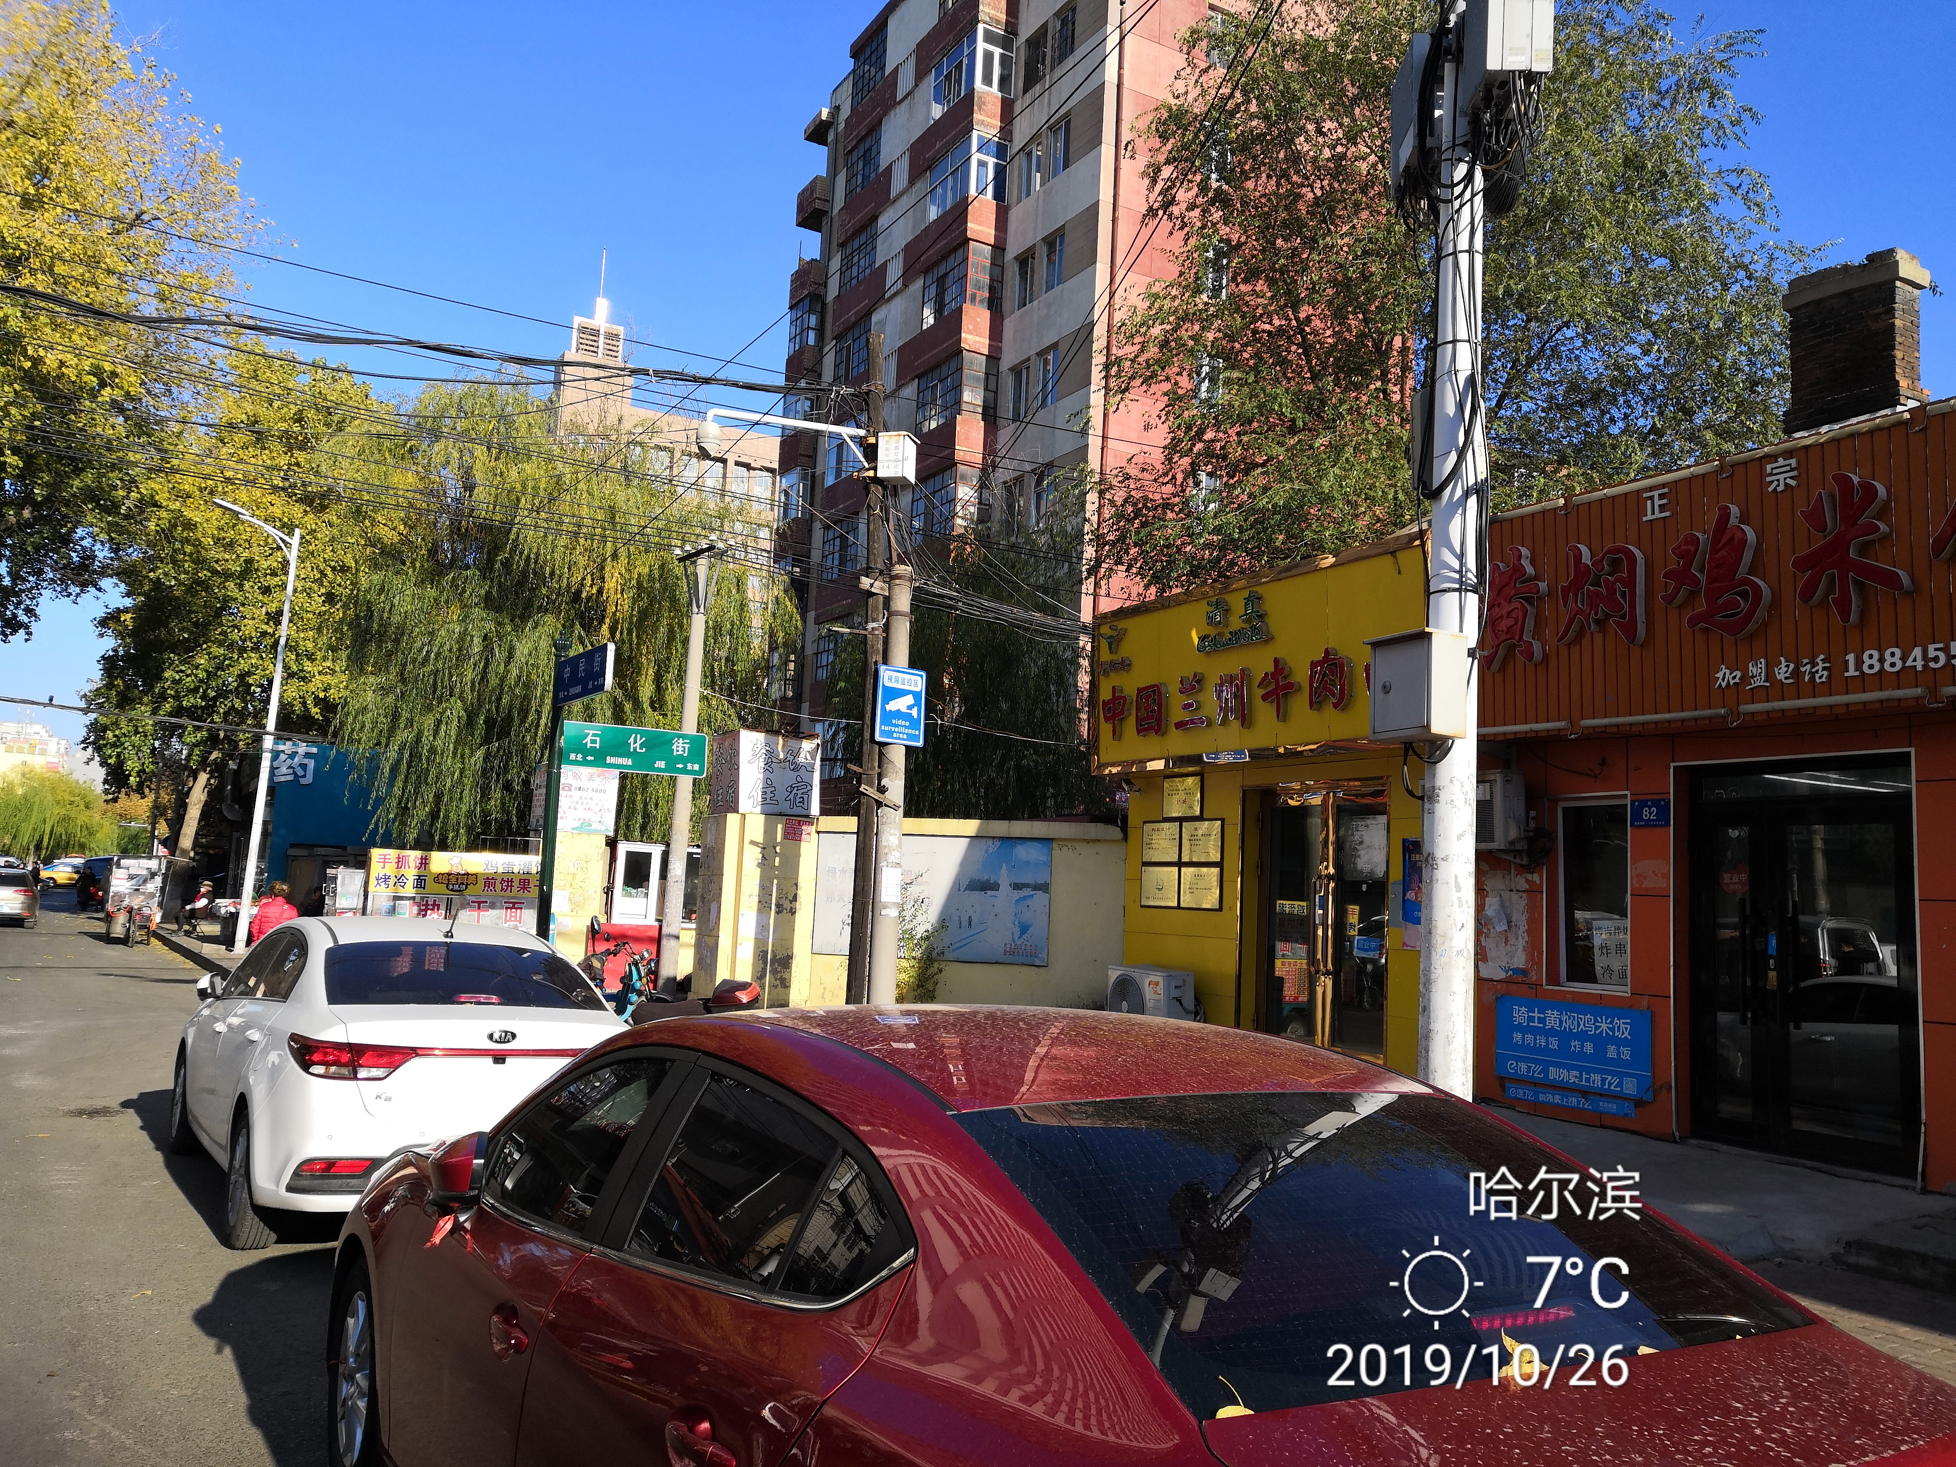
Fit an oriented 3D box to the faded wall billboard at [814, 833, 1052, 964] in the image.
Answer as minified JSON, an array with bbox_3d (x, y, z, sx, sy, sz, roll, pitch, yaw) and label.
[{"bbox_3d":[-0.490,1.810,16.579,2.600,1.340,0.050,3,-6,0],"label":"faded wall billboard"}]

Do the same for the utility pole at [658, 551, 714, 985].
[{"bbox_3d":[-3.864,0.442,20.350,0.600,6.120,0.600,7,-7,-29],"label":"utility pole"}]

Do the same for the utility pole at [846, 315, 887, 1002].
[{"bbox_3d":[-1.089,-0.501,14.934,0.200,7.089,0.200,1,-6,0],"label":"utility pole"}]

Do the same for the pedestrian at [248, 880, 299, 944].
[{"bbox_3d":[-7.767,2.381,16.804,0.550,1.512,0.420,6,-7,-30],"label":"pedestrian"}]

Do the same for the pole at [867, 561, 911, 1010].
[{"bbox_3d":[-0.857,0.676,14.808,0.270,4.745,0.270,3,-6,0],"label":"pole"}]

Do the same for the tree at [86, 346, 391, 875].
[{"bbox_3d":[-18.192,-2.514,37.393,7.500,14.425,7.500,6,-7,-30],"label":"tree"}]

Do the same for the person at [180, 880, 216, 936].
[{"bbox_3d":[-16.093,3.615,31.415,0.800,1.165,0.550,5,-7,-20],"label":"person"}]

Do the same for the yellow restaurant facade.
[{"bbox_3d":[2.742,0.811,14.477,0.700,4.596,4.882,6,-7,-29],"label":"yellow restaurant facade"}]

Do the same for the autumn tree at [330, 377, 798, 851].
[{"bbox_3d":[-7.730,-1.278,28.260,8.600,10.874,8.400,6,-7,-30],"label":"autumn tree"}]

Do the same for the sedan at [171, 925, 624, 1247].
[{"bbox_3d":[-3.240,1.727,8.396,1.760,1.460,4.400,7,-7,-32],"label":"sedan"}]

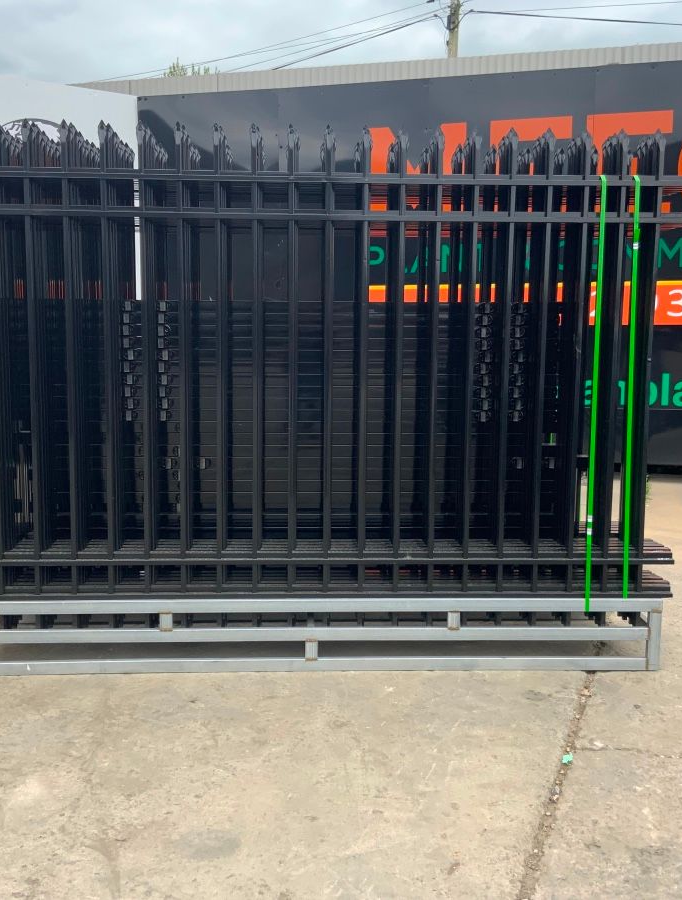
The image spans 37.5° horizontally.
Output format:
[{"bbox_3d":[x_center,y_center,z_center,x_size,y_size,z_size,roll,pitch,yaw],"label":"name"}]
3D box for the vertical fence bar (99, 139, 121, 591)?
[{"bbox_3d":[-0.939,-0.263,4.048,0.027,2.054,0.027,0,7,-2],"label":"vertical fence bar"}]

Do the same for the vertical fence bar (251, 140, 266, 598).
[{"bbox_3d":[-0.353,-0.261,4.074,0.027,2.054,0.027,0,7,-2],"label":"vertical fence bar"}]

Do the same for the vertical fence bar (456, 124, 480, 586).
[{"bbox_3d":[0.527,-0.258,4.112,0.027,2.054,0.027,0,7,-2],"label":"vertical fence bar"}]

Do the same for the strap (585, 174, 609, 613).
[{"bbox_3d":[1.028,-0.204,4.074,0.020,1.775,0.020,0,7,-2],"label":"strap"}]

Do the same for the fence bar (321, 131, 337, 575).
[{"bbox_3d":[-0.059,-0.260,4.086,0.027,2.054,0.027,0,7,-2],"label":"fence bar"}]

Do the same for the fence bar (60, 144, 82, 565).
[{"bbox_3d":[-1.086,-0.263,4.042,0.027,2.054,0.027,0,7,-2],"label":"fence bar"}]

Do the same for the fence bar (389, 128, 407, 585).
[{"bbox_3d":[0.234,-0.259,4.099,0.027,2.054,0.027,0,7,-2],"label":"fence bar"}]

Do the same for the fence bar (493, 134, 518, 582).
[{"bbox_3d":[0.674,-0.258,4.118,0.027,2.054,0.027,0,7,-2],"label":"fence bar"}]

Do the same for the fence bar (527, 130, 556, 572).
[{"bbox_3d":[0.820,-0.258,4.125,0.027,2.054,0.027,0,7,-2],"label":"fence bar"}]

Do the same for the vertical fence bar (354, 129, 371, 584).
[{"bbox_3d":[0.087,-0.260,4.093,0.027,2.054,0.027,0,7,-2],"label":"vertical fence bar"}]

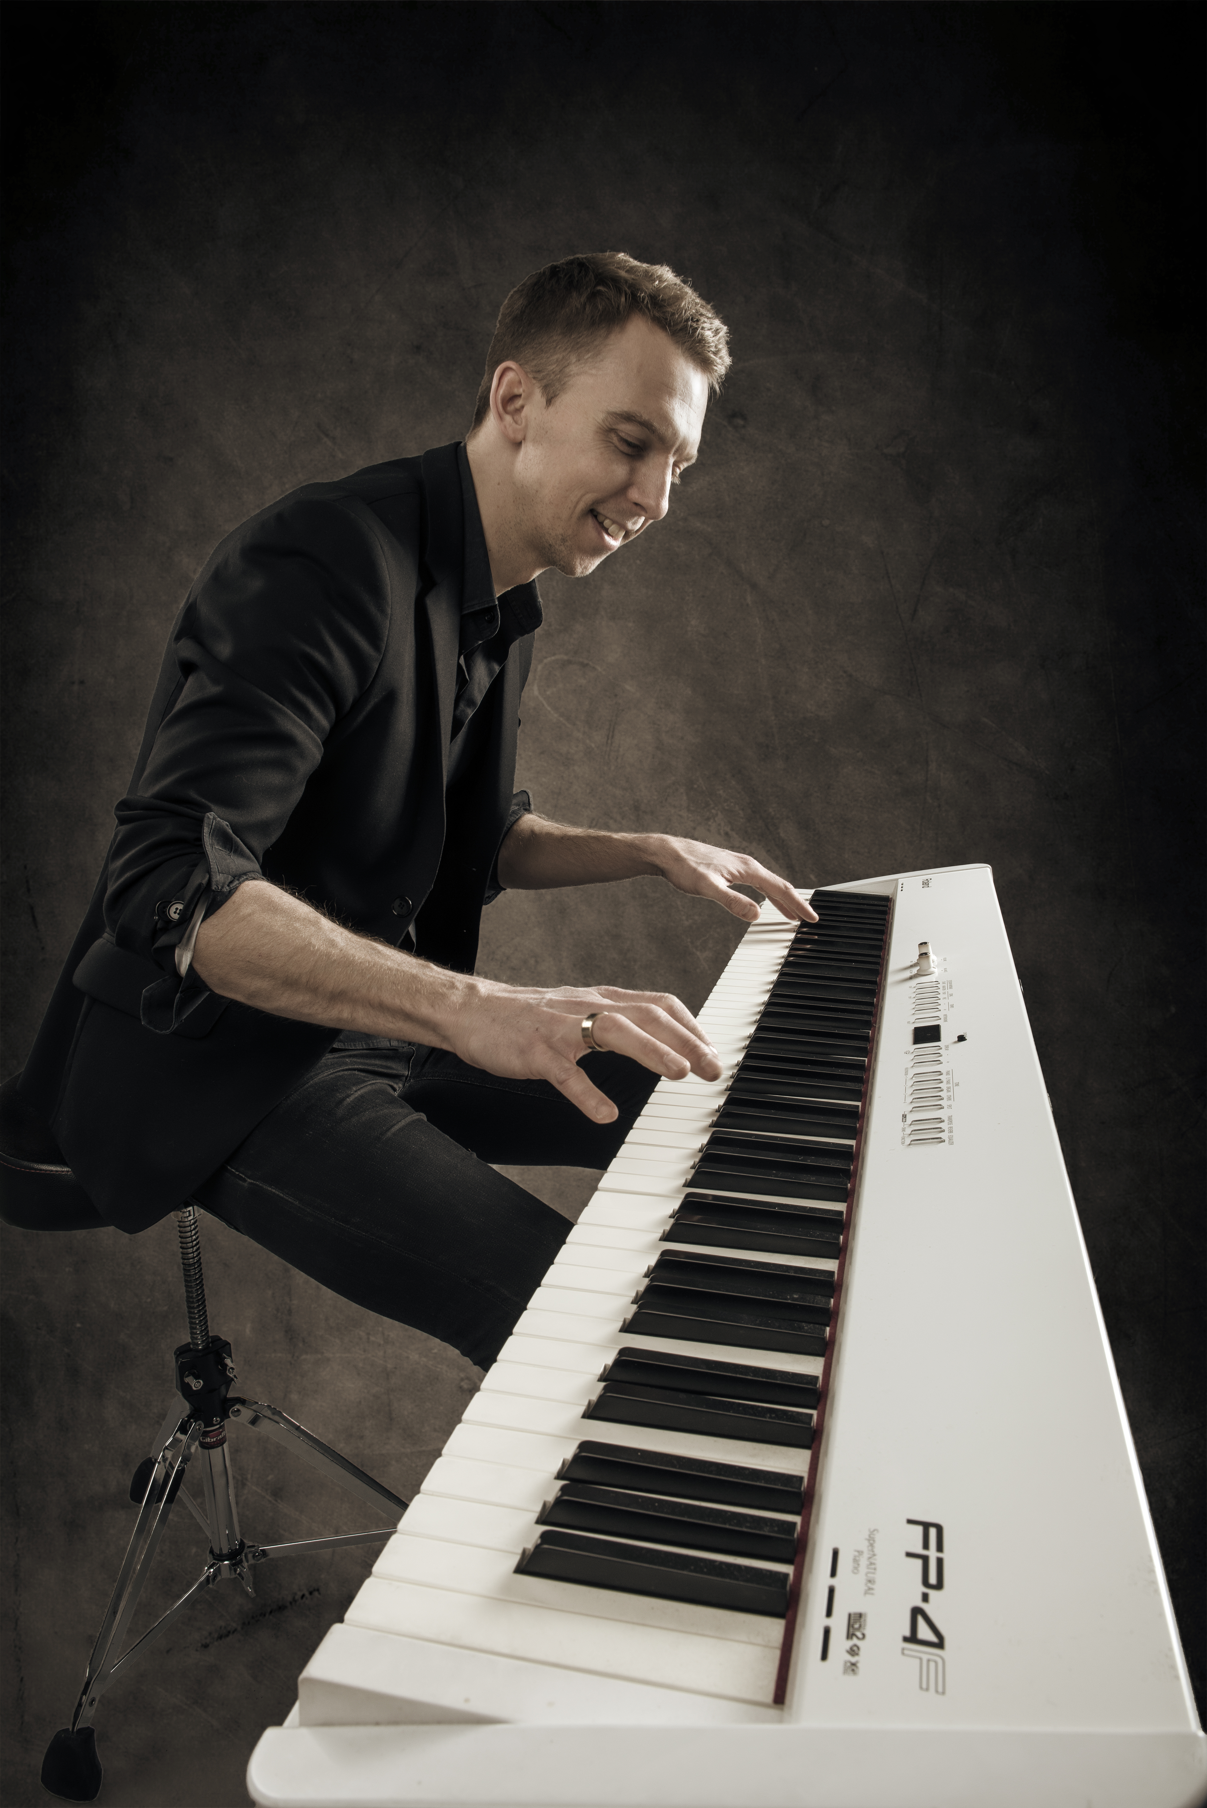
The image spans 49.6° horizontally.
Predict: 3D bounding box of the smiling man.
[{"bbox_3d":[-0.168,0.125,1.230,0.760,1.335,0.680,2,13,14],"label":"smiling man"}]

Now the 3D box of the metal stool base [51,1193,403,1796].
[{"bbox_3d":[-0.344,0.535,1.370,0.415,0.480,0.465,-3,12,-8],"label":"metal stool base"}]

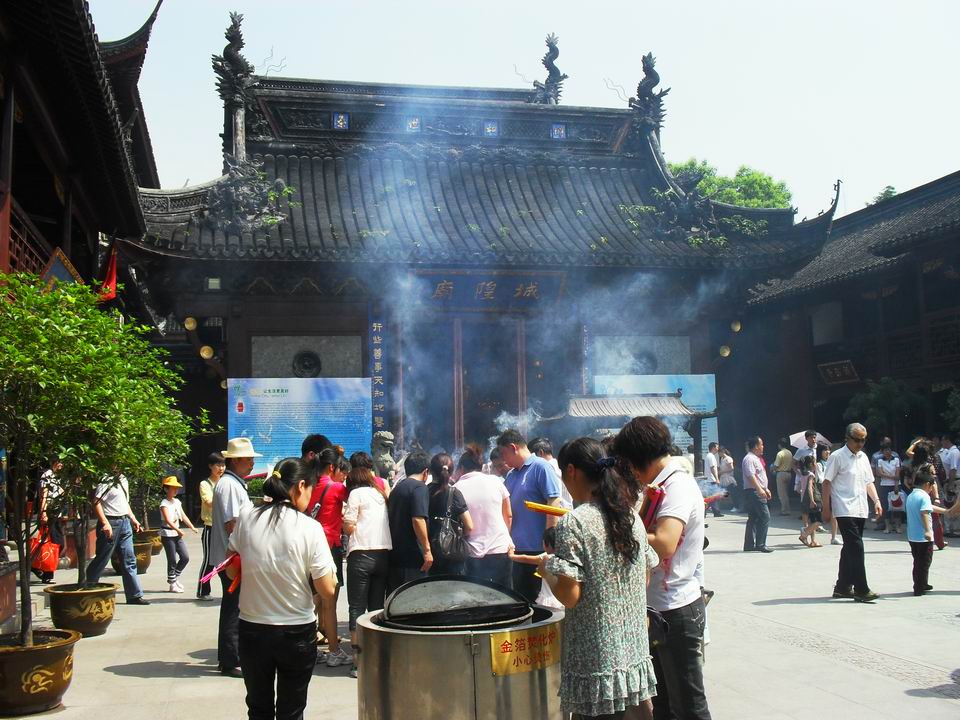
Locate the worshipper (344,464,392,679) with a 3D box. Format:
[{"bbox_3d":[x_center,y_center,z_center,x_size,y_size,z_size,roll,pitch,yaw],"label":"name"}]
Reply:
[{"bbox_3d":[-0.780,1.475,6.850,0.400,1.460,0.420,-1,-6,-6],"label":"worshipper"}]

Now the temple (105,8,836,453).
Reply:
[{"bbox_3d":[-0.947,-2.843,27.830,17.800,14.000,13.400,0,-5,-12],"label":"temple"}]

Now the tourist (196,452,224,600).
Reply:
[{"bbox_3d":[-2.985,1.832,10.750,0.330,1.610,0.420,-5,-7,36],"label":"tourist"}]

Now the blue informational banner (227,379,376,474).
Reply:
[{"bbox_3d":[-3.742,1.459,20.324,2.990,2.150,0.100,0,-5,-12],"label":"blue informational banner"}]

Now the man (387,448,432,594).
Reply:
[{"bbox_3d":[-0.516,1.438,6.998,0.470,1.600,0.360,-6,-7,42],"label":"man"}]

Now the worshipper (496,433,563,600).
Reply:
[{"bbox_3d":[0.351,1.335,6.755,0.350,1.720,0.480,3,-7,-42],"label":"worshipper"}]

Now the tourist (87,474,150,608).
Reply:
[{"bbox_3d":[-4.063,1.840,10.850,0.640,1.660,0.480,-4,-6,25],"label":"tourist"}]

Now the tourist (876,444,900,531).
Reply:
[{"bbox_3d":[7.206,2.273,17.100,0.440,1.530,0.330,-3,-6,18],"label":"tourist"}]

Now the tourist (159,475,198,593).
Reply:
[{"bbox_3d":[-3.537,2.044,11.350,0.400,1.330,0.330,-4,-6,30],"label":"tourist"}]

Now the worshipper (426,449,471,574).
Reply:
[{"bbox_3d":[-0.244,1.472,7.300,0.420,1.530,0.380,-1,-6,2],"label":"worshipper"}]

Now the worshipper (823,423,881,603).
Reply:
[{"bbox_3d":[3.691,1.525,9.642,0.500,1.720,0.380,4,-7,-45],"label":"worshipper"}]

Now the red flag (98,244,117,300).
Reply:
[{"bbox_3d":[-5.757,-1.337,15.000,0.280,0.900,0.200,1,-6,-18],"label":"red flag"}]

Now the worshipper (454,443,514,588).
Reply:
[{"bbox_3d":[0.035,1.446,7.550,0.470,1.620,0.400,-1,-6,0],"label":"worshipper"}]

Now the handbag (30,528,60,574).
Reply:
[{"bbox_3d":[-5.479,2.437,12.239,0.400,0.580,0.170,-3,-5,15],"label":"handbag"}]

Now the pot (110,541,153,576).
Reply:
[{"bbox_3d":[-4.769,2.730,13.300,0.550,0.400,0.550,-1,-6,0],"label":"pot"}]

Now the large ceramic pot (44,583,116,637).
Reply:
[{"bbox_3d":[-3.570,2.270,8.685,0.700,0.410,0.700,0,-5,-12],"label":"large ceramic pot"}]

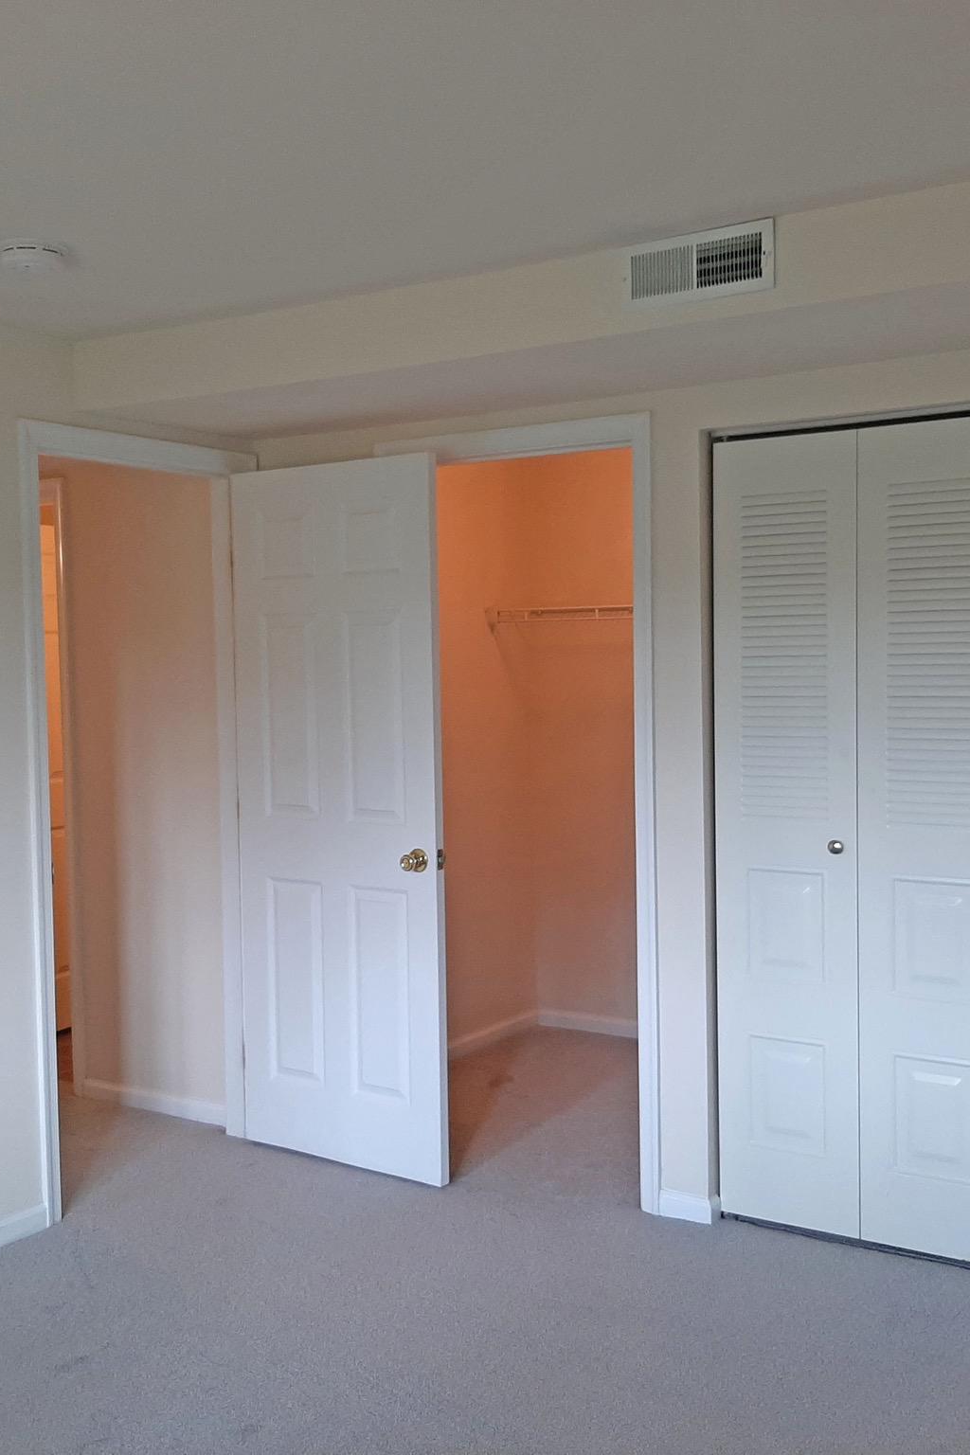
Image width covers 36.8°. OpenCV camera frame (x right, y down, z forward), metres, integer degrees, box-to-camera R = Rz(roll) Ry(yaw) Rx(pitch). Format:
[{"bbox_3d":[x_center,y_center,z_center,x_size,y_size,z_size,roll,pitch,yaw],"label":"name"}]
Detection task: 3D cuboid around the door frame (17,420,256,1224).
[{"bbox_3d":[-0.978,0.239,4.235,0.118,2.141,0.901,1,3,33],"label":"door frame"}]

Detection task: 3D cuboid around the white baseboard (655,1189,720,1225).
[{"bbox_3d":[0.533,1.274,3.879,0.177,0.067,0.018,1,3,33],"label":"white baseboard"}]

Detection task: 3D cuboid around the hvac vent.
[{"bbox_3d":[0.429,-0.950,2.999,0.345,0.136,0.020,1,3,33],"label":"hvac vent"}]

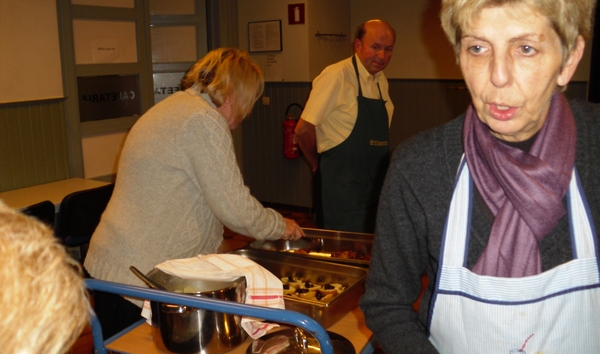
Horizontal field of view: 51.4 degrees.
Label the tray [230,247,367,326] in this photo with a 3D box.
[{"bbox_3d":[-0.082,0.366,2.018,0.530,0.100,0.325,4,12,26],"label":"tray"}]

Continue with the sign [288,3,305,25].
[{"bbox_3d":[-0.030,-1.659,6.371,0.200,0.200,0.010,7,14,36],"label":"sign"}]

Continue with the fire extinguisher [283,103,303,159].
[{"bbox_3d":[-0.057,-0.475,6.512,0.200,0.570,0.190,-1,11,0],"label":"fire extinguisher"}]

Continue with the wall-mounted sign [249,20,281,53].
[{"bbox_3d":[-0.366,-1.493,6.654,0.455,0.320,0.020,7,14,36],"label":"wall-mounted sign"}]

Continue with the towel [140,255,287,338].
[{"bbox_3d":[-0.250,0.346,1.834,0.400,0.195,0.250,1,11,8],"label":"towel"}]

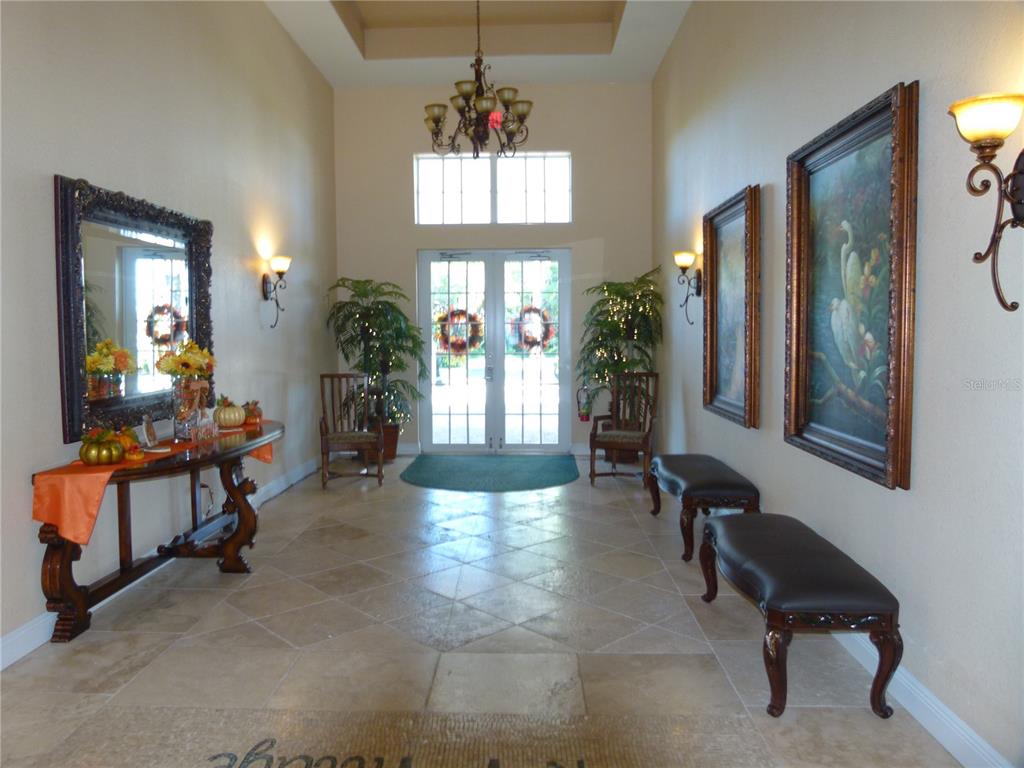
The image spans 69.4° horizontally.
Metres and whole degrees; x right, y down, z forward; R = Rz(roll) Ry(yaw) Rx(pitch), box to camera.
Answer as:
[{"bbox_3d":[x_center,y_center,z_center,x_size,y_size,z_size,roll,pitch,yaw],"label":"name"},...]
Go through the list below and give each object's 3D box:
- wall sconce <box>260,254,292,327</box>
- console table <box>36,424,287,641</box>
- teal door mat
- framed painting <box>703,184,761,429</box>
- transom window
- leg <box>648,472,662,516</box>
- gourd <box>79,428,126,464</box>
[{"bbox_3d":[-2.054,-0.789,6.431,0.250,0.620,0.200,-1,4,1],"label":"wall sconce"},{"bbox_3d":[-1.821,0.731,4.400,0.643,0.799,2.181,0,4,2],"label":"console table"},{"bbox_3d":[-0.238,0.916,7.856,1.870,0.012,2.000,-1,4,1],"label":"teal door mat"},{"bbox_3d":[1.511,-0.513,5.166,0.075,1.497,1.206,0,4,2],"label":"framed painting"},{"bbox_3d":[-0.217,-2.290,8.677,1.839,0.814,0.101,0,4,2],"label":"transom window"},{"bbox_3d":[1.127,0.866,5.801,0.109,0.329,0.111,0,4,2],"label":"leg"},{"bbox_3d":[-2.041,0.310,3.703,0.210,0.170,0.210,-3,5,-28],"label":"gourd"}]

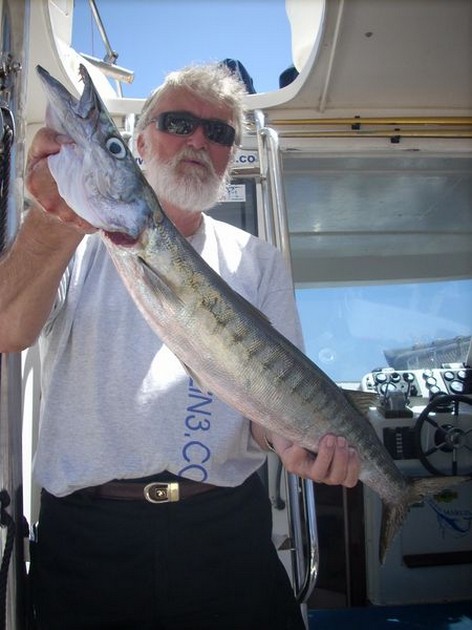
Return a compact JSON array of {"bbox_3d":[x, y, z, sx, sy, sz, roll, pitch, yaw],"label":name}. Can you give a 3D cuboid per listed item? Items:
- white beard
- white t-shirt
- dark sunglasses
[{"bbox_3d":[-0.091,-0.236,1.205,0.143,0.118,0.110,6,-1,-20],"label":"white beard"},{"bbox_3d":[-0.115,0.060,1.250,0.500,0.505,0.310,1,-4,-6],"label":"white t-shirt"},{"bbox_3d":[-0.089,-0.324,1.226,0.145,0.048,0.130,6,-1,-20],"label":"dark sunglasses"}]

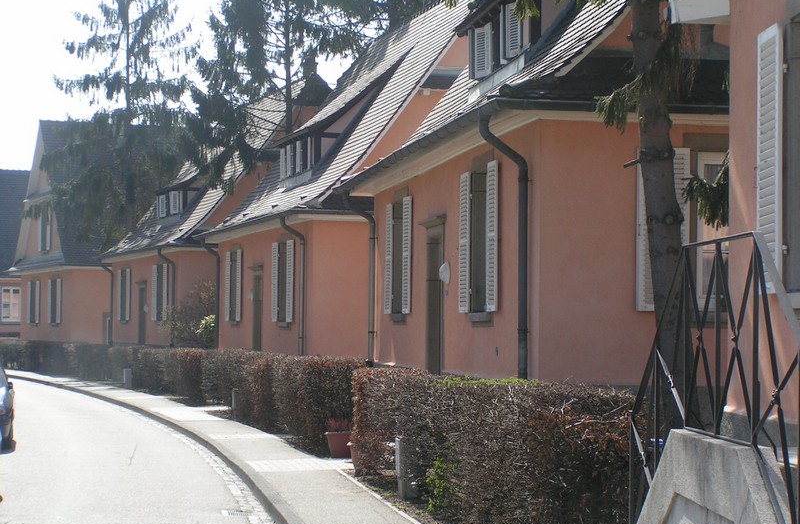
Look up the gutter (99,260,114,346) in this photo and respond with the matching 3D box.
[{"bbox_3d":[-9.377,1.390,63.500,0.430,2.870,0.100,1,-2,-17],"label":"gutter"}]

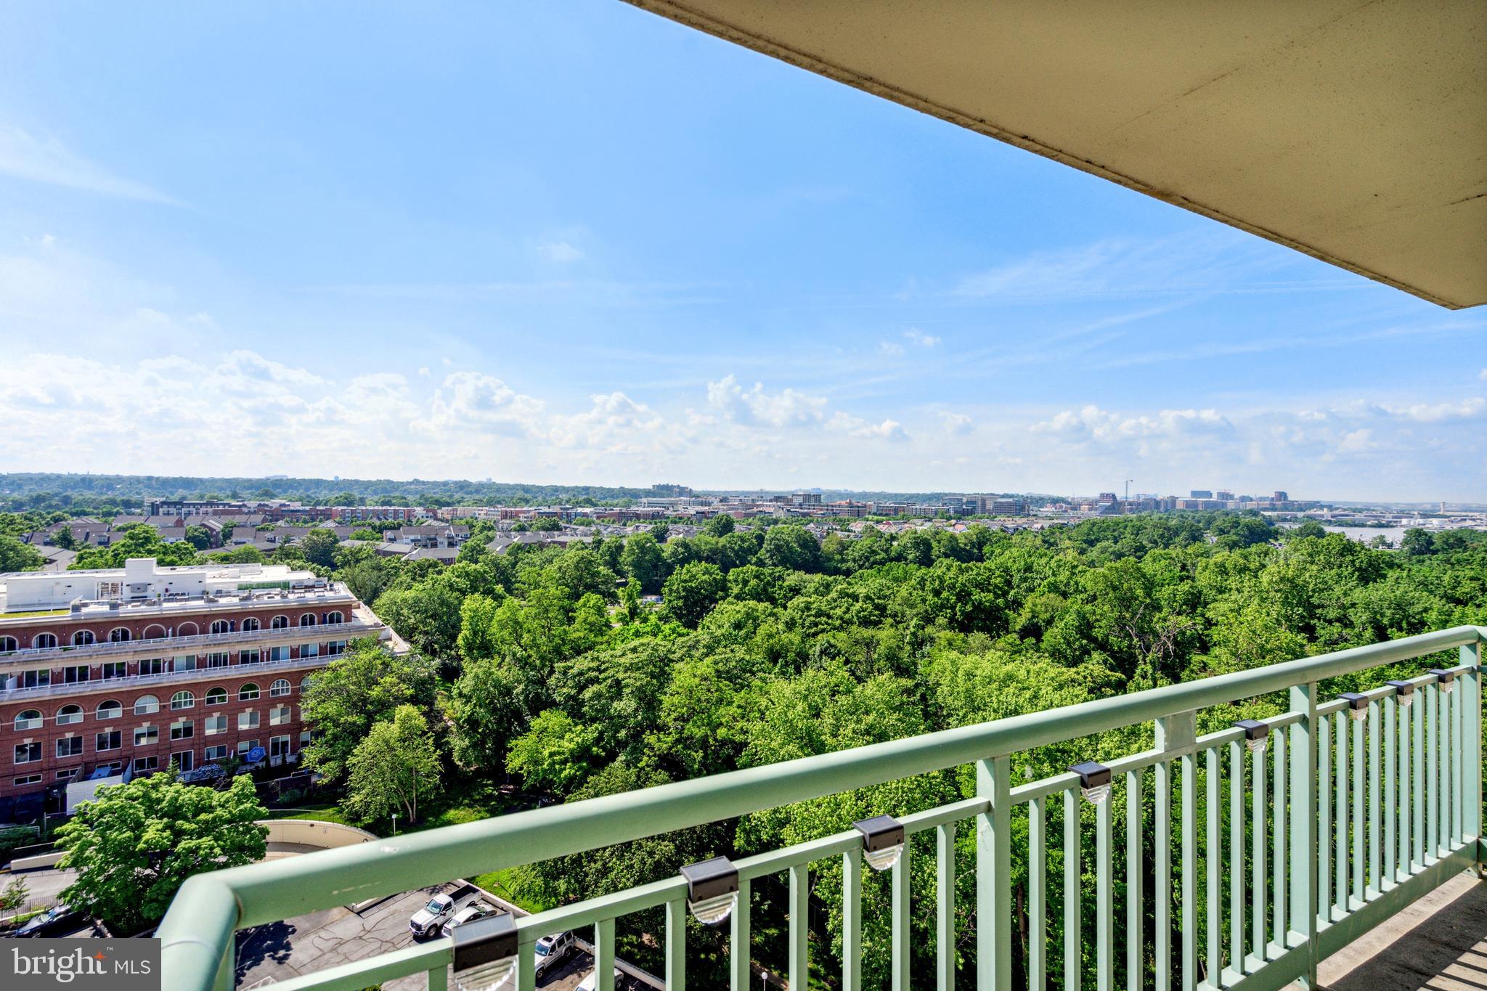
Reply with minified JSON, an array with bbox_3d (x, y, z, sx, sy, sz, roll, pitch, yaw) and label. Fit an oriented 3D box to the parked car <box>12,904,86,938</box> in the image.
[{"bbox_3d":[-55.380,34.290,53.750,1.850,1.480,4.850,0,0,41],"label":"parked car"}]

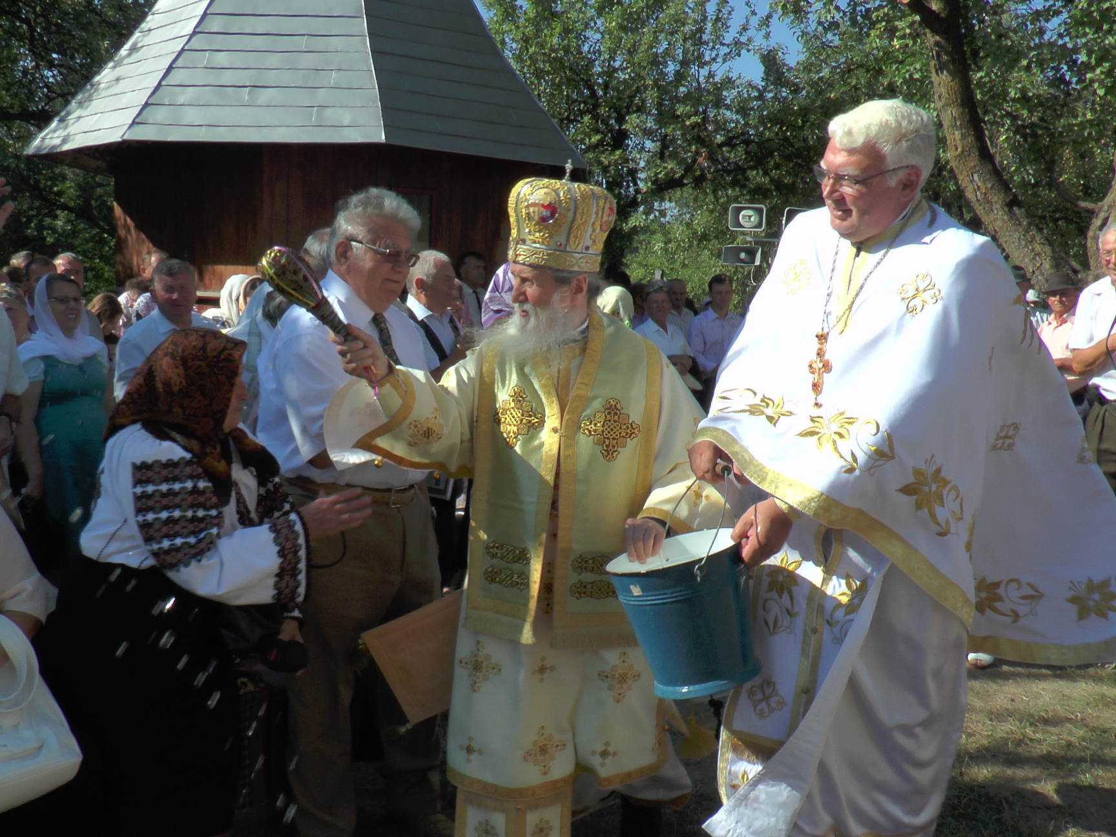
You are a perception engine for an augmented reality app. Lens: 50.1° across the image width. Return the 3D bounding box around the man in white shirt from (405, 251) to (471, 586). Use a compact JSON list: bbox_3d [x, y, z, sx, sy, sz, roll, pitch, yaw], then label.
[{"bbox_3d":[-0.558,0.111,5.373,0.420,1.720,0.520,5,6,36],"label":"man in white shirt"}]

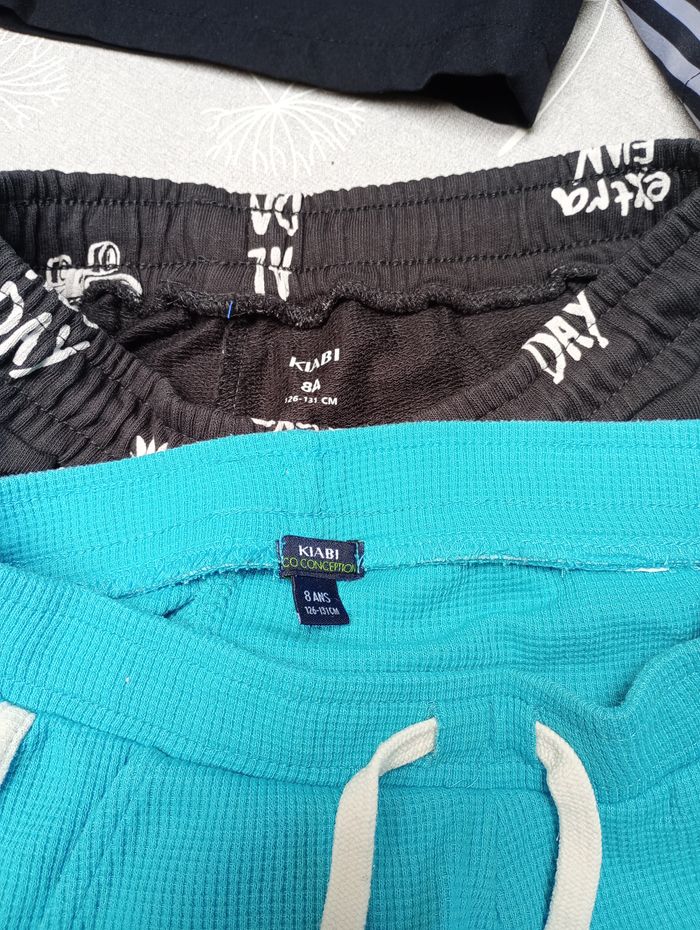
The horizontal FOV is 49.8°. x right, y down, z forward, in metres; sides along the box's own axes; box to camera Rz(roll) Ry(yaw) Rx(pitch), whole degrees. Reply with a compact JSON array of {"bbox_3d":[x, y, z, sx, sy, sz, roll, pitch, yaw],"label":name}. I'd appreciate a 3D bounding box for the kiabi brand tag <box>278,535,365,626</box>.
[{"bbox_3d":[-0.011,0.043,0.278,0.032,0.005,0.035,3,70,1],"label":"kiabi brand tag"}]

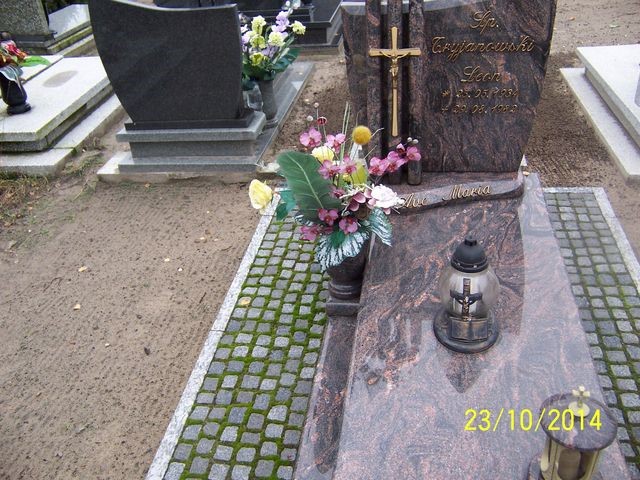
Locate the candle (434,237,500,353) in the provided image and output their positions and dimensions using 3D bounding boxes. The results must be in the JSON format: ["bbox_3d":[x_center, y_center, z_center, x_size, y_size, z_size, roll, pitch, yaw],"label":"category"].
[{"bbox_3d":[0.414,0.130,1.689,0.190,0.325,0.190,3,33,14],"label":"candle"}]

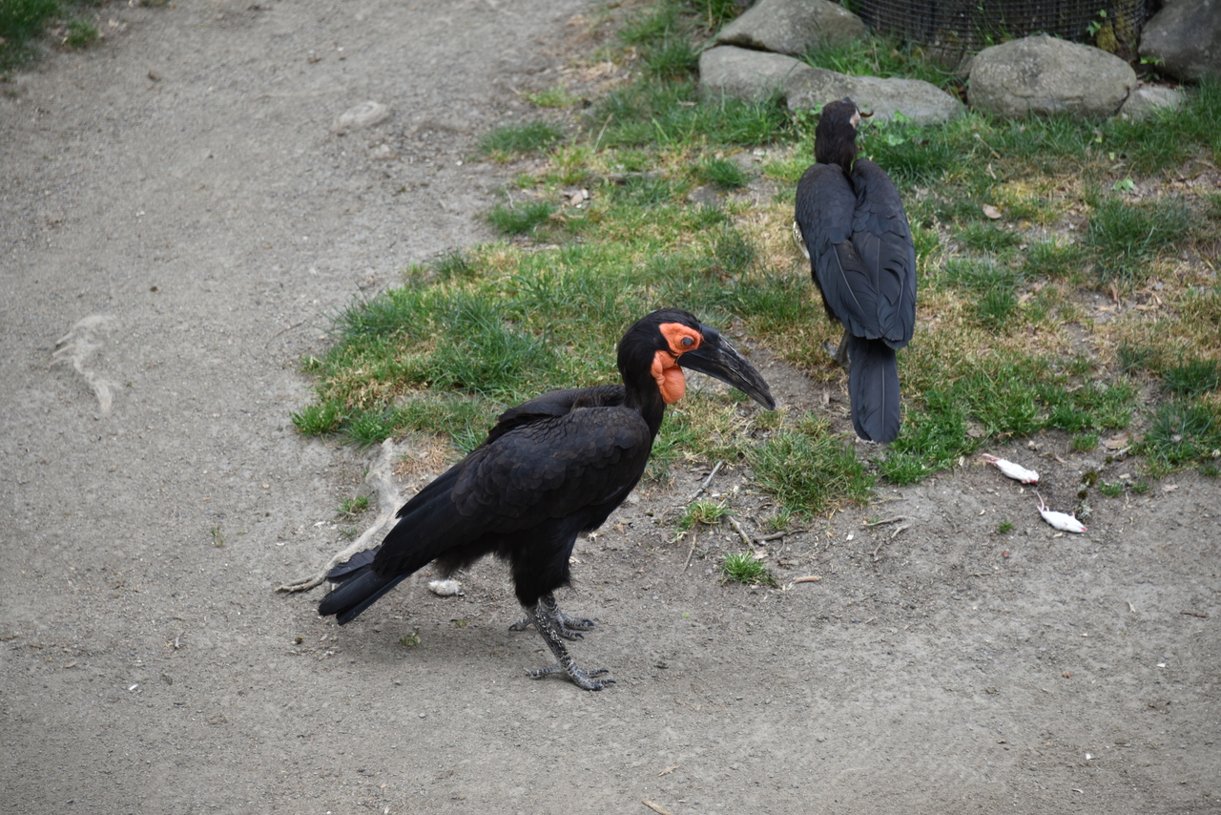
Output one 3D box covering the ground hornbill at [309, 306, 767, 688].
[{"bbox_3d":[-0.113,0.131,11.072,0.790,0.665,0.250,2,22,4],"label":"ground hornbill"}]

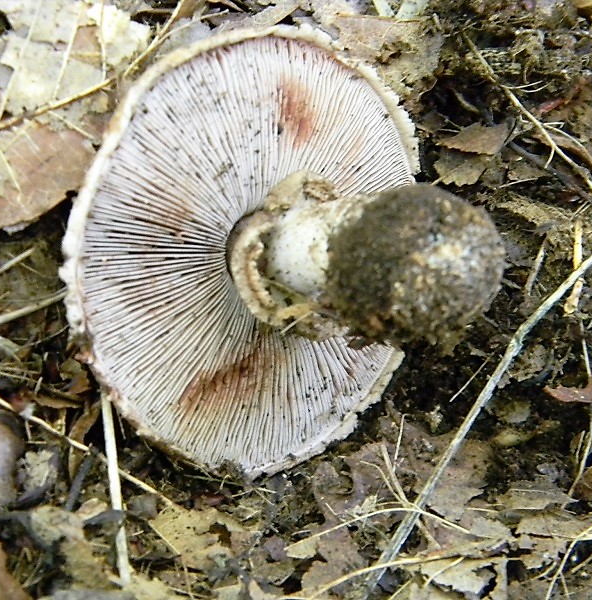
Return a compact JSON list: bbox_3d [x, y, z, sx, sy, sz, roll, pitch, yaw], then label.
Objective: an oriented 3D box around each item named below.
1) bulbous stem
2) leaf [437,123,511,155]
[{"bbox_3d":[0.008,-0.008,0.362,0.029,0.061,0.029,0,93,-37],"label":"bulbous stem"},{"bbox_3d":[0.040,-0.036,0.433,0.016,0.004,0.008,-3,65,-1],"label":"leaf"}]

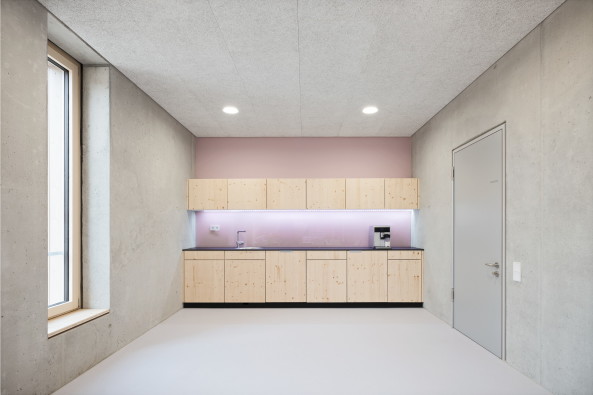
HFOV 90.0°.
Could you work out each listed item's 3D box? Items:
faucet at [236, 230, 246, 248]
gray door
[{"bbox_3d":[-0.874,0.672,4.710,0.190,0.275,0.055,-4,-5,42],"label":"faucet"},{"bbox_3d":[1.845,0.450,3.070,0.065,2.030,0.870,0,-4,2],"label":"gray door"}]

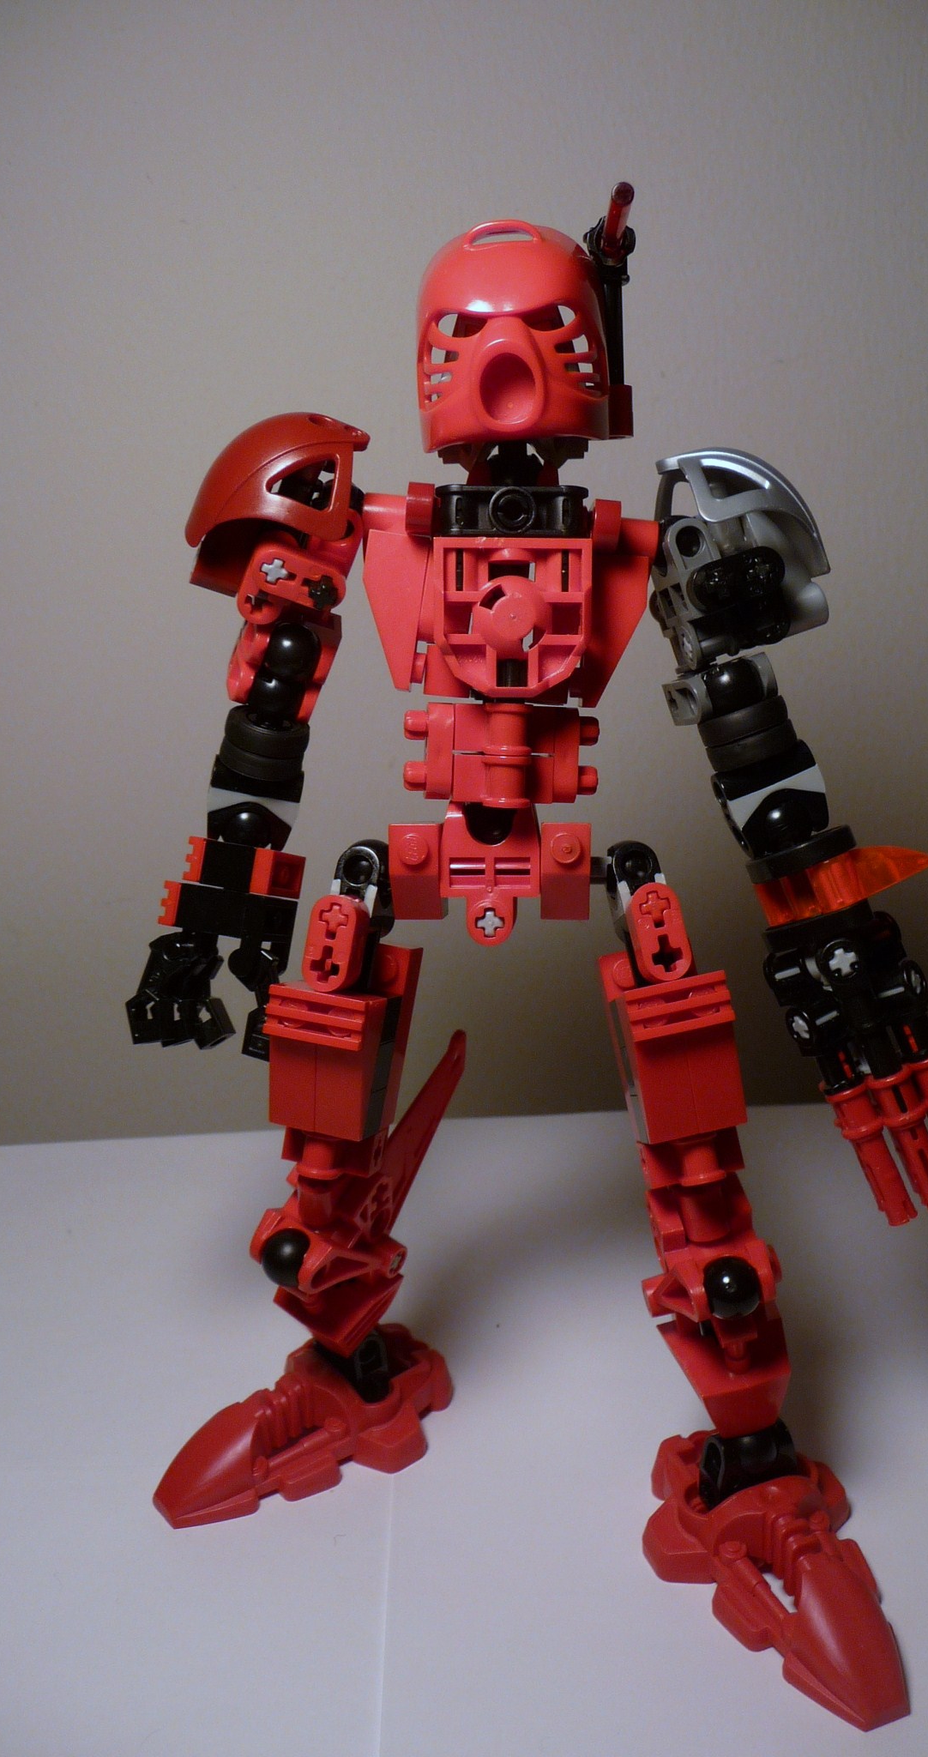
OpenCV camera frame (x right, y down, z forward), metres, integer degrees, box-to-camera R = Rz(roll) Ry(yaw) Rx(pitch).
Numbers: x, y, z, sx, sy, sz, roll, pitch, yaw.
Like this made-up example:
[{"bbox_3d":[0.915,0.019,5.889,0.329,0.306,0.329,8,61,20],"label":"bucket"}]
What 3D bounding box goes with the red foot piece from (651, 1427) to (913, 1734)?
[{"bbox_3d":[0.051,0.106,0.226,0.034,0.017,0.057,-8,17,-18],"label":"red foot piece"}]

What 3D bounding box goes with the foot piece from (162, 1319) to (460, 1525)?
[{"bbox_3d":[-0.031,0.098,0.265,0.057,0.017,0.034,-15,20,-36],"label":"foot piece"}]

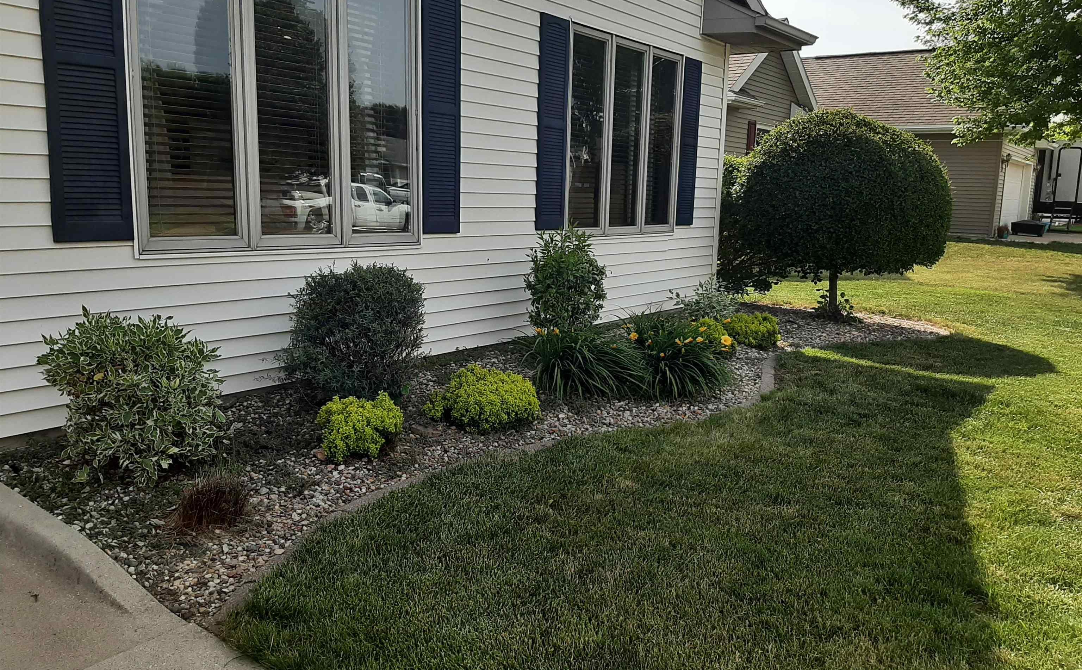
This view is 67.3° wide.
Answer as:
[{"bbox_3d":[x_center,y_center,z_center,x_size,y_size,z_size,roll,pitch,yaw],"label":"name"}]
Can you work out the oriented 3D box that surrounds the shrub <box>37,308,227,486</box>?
[{"bbox_3d":[-1.656,0.241,3.329,0.687,0.678,0.687,9,12,37],"label":"shrub"}]

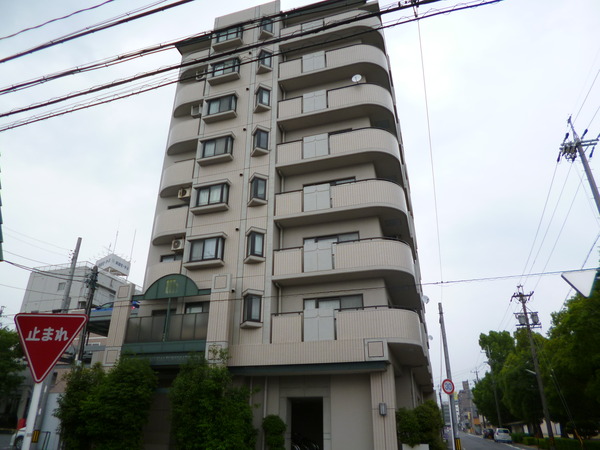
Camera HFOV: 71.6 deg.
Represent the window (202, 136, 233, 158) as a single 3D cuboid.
[{"bbox_3d":[-4.123,-3.776,20.886,1.485,1.059,0.330,-8,-28,16],"label":"window"}]

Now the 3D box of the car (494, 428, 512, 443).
[{"bbox_3d":[24.340,25.238,50.065,1.680,1.530,3.900,-8,-27,15],"label":"car"}]

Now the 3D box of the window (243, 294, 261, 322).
[{"bbox_3d":[-2.051,3.490,17.450,0.788,1.183,0.374,-8,-27,15],"label":"window"}]

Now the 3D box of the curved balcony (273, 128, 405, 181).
[{"bbox_3d":[1.893,-3.198,19.875,5.582,1.389,2.173,-8,-28,16],"label":"curved balcony"}]

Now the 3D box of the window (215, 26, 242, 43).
[{"bbox_3d":[-4.236,-11.481,25.233,1.550,1.140,0.350,-8,-27,15],"label":"window"}]

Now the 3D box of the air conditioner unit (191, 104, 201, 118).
[{"bbox_3d":[-6.066,-6.599,24.242,0.580,0.750,0.300,-8,-27,15],"label":"air conditioner unit"}]

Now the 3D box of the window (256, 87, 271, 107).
[{"bbox_3d":[-1.927,-6.546,21.495,0.784,1.059,0.344,-8,-28,16],"label":"window"}]

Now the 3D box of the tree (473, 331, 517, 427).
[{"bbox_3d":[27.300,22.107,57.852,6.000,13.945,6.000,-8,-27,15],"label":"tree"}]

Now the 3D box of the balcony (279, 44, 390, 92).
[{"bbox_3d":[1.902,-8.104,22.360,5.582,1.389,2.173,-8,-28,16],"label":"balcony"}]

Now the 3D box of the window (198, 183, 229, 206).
[{"bbox_3d":[-4.298,-1.389,20.593,1.496,1.092,0.364,-8,-27,15],"label":"window"}]

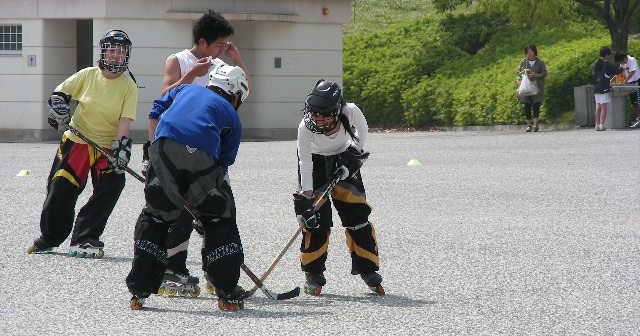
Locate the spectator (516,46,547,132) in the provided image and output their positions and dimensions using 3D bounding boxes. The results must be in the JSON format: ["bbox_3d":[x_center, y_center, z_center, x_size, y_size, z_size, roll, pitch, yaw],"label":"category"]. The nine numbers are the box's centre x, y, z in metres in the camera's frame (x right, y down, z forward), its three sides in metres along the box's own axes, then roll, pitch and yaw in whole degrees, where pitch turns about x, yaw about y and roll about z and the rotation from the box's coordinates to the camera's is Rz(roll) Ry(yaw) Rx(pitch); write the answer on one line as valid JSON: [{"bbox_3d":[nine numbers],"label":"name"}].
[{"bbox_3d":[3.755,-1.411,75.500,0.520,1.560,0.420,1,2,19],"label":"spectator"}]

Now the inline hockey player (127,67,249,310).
[{"bbox_3d":[-0.787,0.116,25.250,0.660,1.450,0.740,1,2,25],"label":"inline hockey player"}]

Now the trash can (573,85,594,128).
[{"bbox_3d":[4.920,-1.150,78.500,0.450,0.790,0.450,0,1,6],"label":"trash can"}]

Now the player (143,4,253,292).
[{"bbox_3d":[-0.730,-0.090,26.400,0.520,1.770,0.580,2,2,38],"label":"player"}]

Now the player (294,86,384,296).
[{"bbox_3d":[0.120,0.126,26.100,0.560,1.340,0.680,1,2,18],"label":"player"}]

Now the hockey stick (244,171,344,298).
[{"bbox_3d":[-0.174,0.382,26.000,0.220,1.250,0.070,38,5,0],"label":"hockey stick"}]

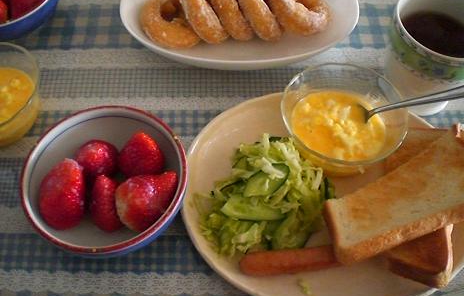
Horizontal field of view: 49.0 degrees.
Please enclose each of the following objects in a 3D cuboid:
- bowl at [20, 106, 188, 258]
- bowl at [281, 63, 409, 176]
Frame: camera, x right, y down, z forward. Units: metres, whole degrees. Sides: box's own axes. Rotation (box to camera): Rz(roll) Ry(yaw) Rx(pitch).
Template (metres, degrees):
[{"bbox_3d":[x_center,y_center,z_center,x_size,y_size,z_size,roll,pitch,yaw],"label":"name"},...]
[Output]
[{"bbox_3d":[-0.104,0.035,0.441,0.134,0.055,0.134,0,60,0],"label":"bowl"},{"bbox_3d":[0.097,-0.018,0.463,0.108,0.055,0.108,0,60,0],"label":"bowl"}]

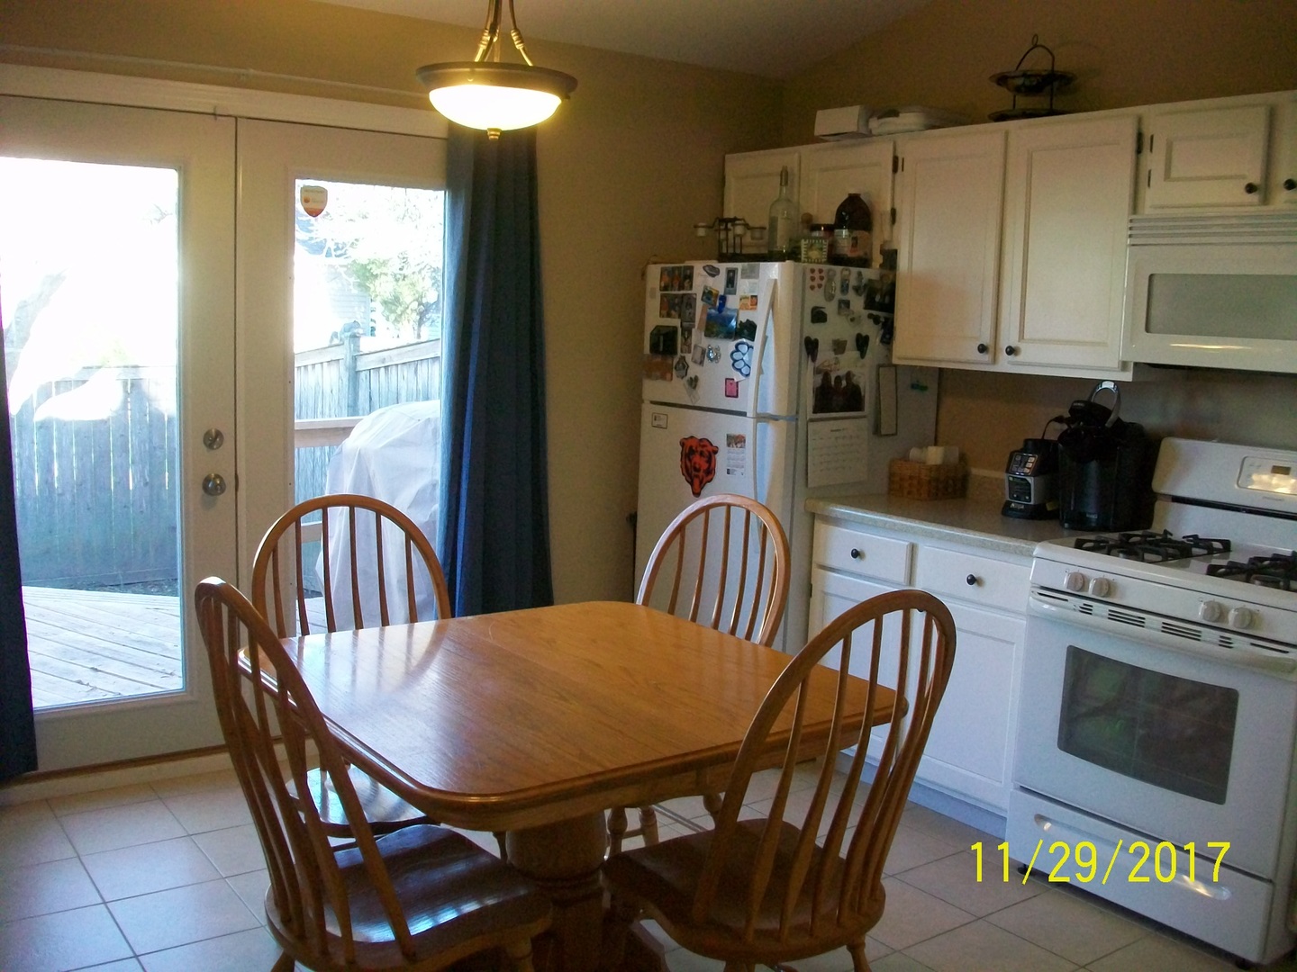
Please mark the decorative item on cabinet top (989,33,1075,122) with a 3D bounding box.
[{"bbox_3d":[1.191,-1.254,3.723,0.270,0.310,0.270,-3,9,-37],"label":"decorative item on cabinet top"}]

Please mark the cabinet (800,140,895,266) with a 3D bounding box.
[{"bbox_3d":[0.778,-0.972,4.141,0.320,0.385,0.440,-4,9,-37],"label":"cabinet"}]

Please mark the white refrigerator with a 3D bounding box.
[{"bbox_3d":[0.478,0.061,4.381,0.780,1.685,0.735,-3,9,-37],"label":"white refrigerator"}]

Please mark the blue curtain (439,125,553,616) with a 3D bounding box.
[{"bbox_3d":[-0.541,-0.265,4.322,0.490,2.120,0.120,-4,9,-37],"label":"blue curtain"}]

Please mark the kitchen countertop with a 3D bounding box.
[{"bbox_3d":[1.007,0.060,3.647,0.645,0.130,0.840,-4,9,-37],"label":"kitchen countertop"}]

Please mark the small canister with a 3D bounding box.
[{"bbox_3d":[0.544,-0.781,3.901,0.105,0.144,0.105,-4,9,-37],"label":"small canister"}]

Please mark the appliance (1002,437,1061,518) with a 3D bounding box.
[{"bbox_3d":[1.210,-0.026,3.673,0.185,0.240,0.155,-4,10,-40],"label":"appliance"}]

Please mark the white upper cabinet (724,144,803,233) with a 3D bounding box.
[{"bbox_3d":[0.533,-1.081,4.624,0.315,0.380,0.450,-3,9,-37],"label":"white upper cabinet"}]

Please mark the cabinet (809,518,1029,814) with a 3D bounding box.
[{"bbox_3d":[1.027,0.531,3.829,0.620,0.830,0.915,-3,9,-37],"label":"cabinet"}]

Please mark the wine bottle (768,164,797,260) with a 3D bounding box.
[{"bbox_3d":[0.459,-0.916,4.074,0.100,0.347,0.100,2,7,0],"label":"wine bottle"}]

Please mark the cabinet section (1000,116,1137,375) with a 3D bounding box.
[{"bbox_3d":[1.337,-0.708,3.594,0.300,0.730,0.420,-4,10,-37],"label":"cabinet section"}]

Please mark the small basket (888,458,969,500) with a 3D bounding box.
[{"bbox_3d":[0.980,-0.024,4.181,0.220,0.120,0.165,-3,9,-37],"label":"small basket"}]

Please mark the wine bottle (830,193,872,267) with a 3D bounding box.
[{"bbox_3d":[0.665,-0.826,3.886,0.128,0.250,0.128,2,8,0],"label":"wine bottle"}]

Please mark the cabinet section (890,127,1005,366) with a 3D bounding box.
[{"bbox_3d":[1.078,-0.767,3.940,0.300,0.730,0.425,-4,10,-37],"label":"cabinet section"}]

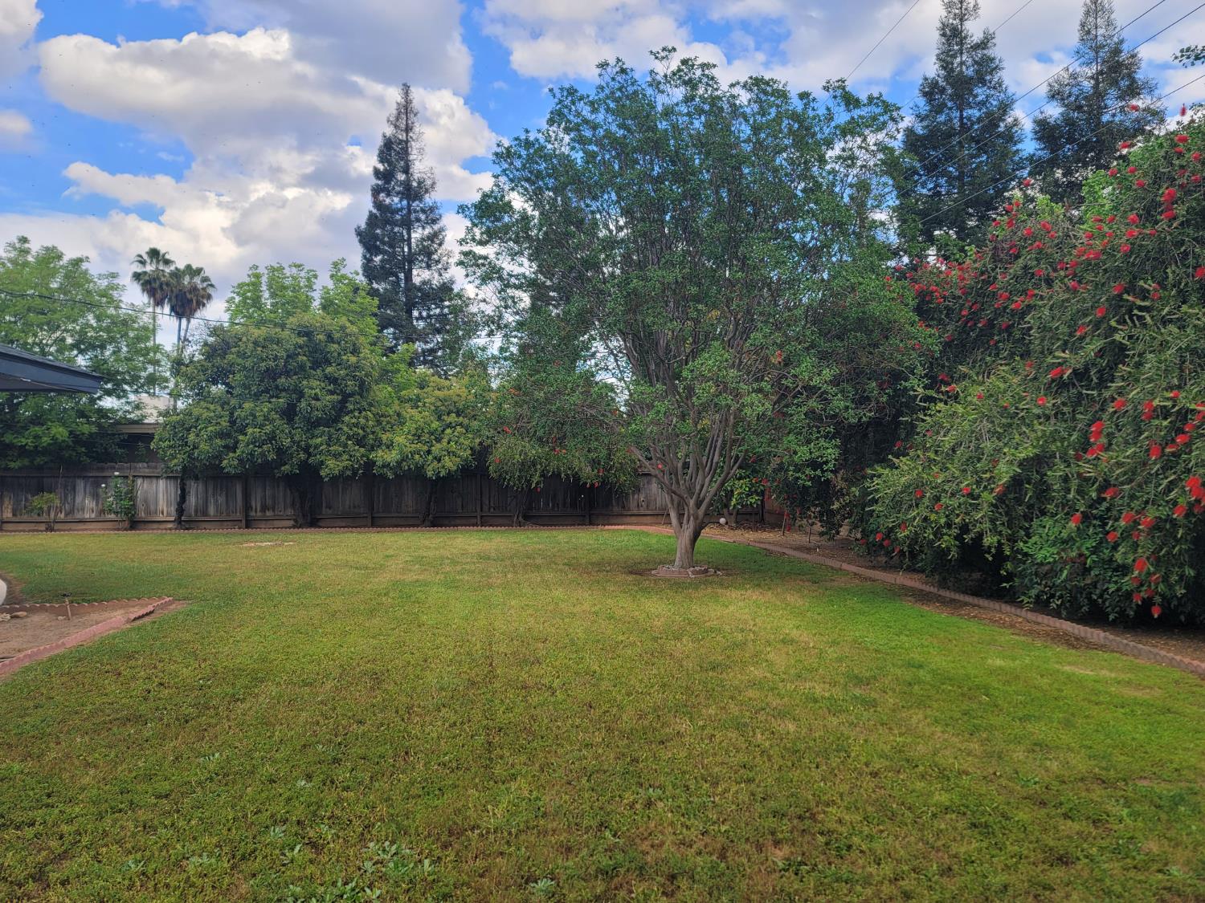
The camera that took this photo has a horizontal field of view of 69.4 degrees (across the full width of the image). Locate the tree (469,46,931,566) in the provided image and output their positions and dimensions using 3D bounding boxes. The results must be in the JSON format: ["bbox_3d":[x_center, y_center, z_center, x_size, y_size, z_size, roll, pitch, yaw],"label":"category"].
[{"bbox_3d":[1.405,-2.207,13.600,7.209,8.136,6.600,0,-1,0],"label":"tree"}]

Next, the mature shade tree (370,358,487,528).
[{"bbox_3d":[-4.383,-0.240,22.200,2.978,4.251,3.000,0,-1,0],"label":"mature shade tree"}]

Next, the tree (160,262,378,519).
[{"bbox_3d":[-8.389,-1.476,22.000,5.807,6.735,5.000,0,-1,0],"label":"tree"}]

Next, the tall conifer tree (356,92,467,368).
[{"bbox_3d":[-10.226,-8.527,46.000,5.800,21.810,5.600,0,-1,0],"label":"tall conifer tree"}]

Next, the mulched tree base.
[{"bbox_3d":[1.290,1.870,13.650,1.100,0.150,1.050,0,-1,0],"label":"mulched tree base"}]

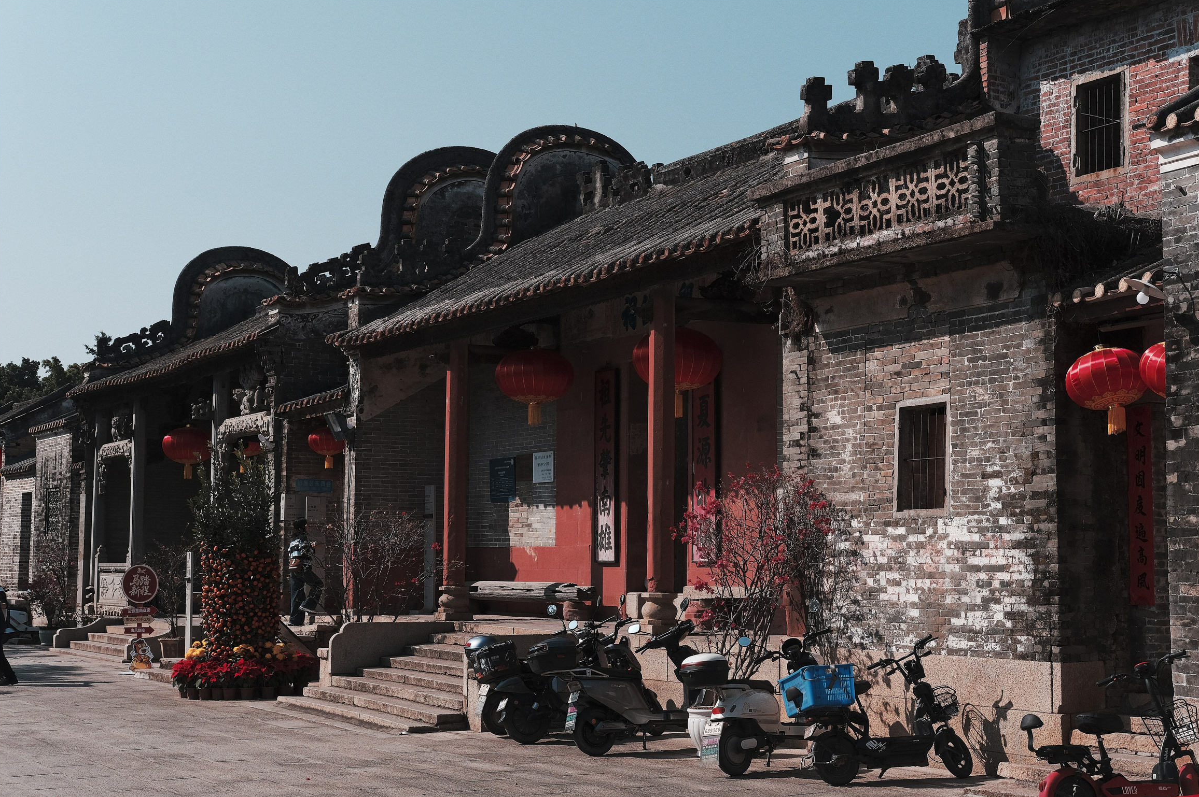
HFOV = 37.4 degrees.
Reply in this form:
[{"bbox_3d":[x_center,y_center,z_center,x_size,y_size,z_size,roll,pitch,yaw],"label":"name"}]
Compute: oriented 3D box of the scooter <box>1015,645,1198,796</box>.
[{"bbox_3d":[3.549,2.252,11.931,1.540,1.080,0.620,3,-6,-23],"label":"scooter"}]

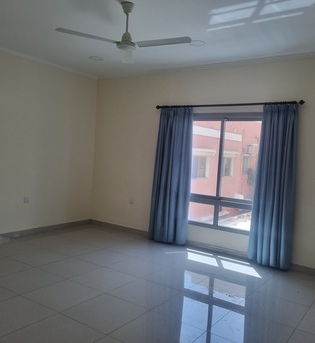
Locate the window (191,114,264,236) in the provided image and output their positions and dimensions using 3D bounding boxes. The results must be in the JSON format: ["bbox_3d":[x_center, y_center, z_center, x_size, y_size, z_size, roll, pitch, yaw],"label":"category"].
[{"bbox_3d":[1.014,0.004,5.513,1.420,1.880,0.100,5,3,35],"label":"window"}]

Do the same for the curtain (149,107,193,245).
[{"bbox_3d":[0.257,0.070,5.909,0.750,2.310,0.150,5,3,35],"label":"curtain"}]

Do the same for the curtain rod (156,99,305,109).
[{"bbox_3d":[1.001,-1.034,5.391,2.430,0.060,0.090,5,3,35],"label":"curtain rod"}]

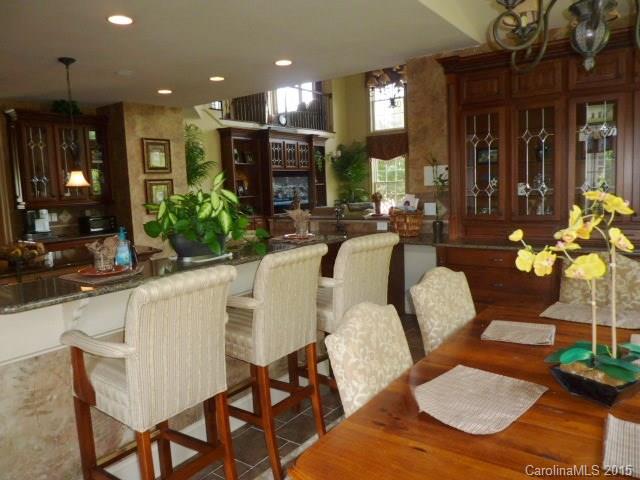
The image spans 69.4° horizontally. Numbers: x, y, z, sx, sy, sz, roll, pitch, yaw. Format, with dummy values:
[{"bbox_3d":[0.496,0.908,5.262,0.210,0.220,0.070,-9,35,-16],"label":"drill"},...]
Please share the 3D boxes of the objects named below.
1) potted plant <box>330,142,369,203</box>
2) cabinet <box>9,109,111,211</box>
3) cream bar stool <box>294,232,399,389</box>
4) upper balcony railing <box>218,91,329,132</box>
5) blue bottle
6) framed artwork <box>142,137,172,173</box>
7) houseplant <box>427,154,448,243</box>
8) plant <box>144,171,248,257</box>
[{"bbox_3d":[0.752,-1.220,11.505,0.900,2.350,0.950,-2,6,0],"label":"potted plant"},{"bbox_3d":[-3.799,-1.138,6.694,0.360,1.310,1.270,2,8,37],"label":"cabinet"},{"bbox_3d":[0.152,0.552,3.077,0.540,1.170,0.580,-9,9,-44],"label":"cream bar stool"},{"bbox_3d":[-0.897,-3.293,11.305,0.100,1.020,4.100,2,8,37],"label":"upper balcony railing"},{"bbox_3d":[-1.085,0.031,2.521,0.095,0.230,0.065,-6,7,-29],"label":"blue bottle"},{"bbox_3d":[-2.538,-1.309,7.172,0.040,0.530,0.510,2,8,37],"label":"framed artwork"},{"bbox_3d":[1.190,-0.413,4.652,0.200,0.880,0.200,2,8,37],"label":"houseplant"},{"bbox_3d":[-0.762,-0.169,2.846,0.540,0.540,0.600,2,8,37],"label":"plant"}]

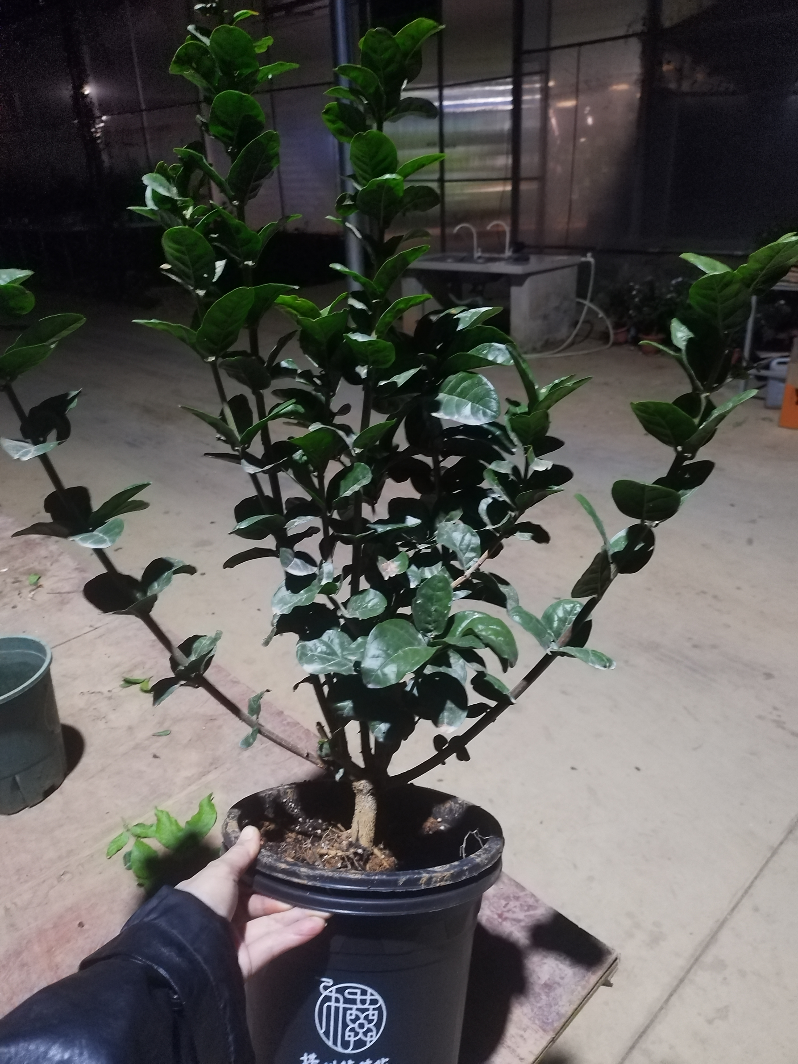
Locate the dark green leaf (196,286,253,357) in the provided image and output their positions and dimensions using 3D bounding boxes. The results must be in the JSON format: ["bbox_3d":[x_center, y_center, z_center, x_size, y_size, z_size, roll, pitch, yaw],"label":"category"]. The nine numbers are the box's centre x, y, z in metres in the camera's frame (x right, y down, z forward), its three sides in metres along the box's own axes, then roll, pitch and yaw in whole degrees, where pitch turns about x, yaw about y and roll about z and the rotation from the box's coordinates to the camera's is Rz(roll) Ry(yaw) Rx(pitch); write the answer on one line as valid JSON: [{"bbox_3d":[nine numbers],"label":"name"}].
[{"bbox_3d":[-0.160,-0.193,0.735,0.044,0.074,0.022,29,18,1],"label":"dark green leaf"}]

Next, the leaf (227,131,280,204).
[{"bbox_3d":[-0.130,-0.327,0.715,0.040,0.064,0.019,27,9,10],"label":"leaf"}]

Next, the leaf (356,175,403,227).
[{"bbox_3d":[-0.017,-0.294,0.710,0.042,0.050,0.013,3,31,-2],"label":"leaf"}]

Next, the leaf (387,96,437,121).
[{"bbox_3d":[0.013,-0.405,0.765,0.054,0.020,0.034,3,15,-11],"label":"leaf"}]

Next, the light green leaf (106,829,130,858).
[{"bbox_3d":[-0.400,0.444,1.136,0.024,0.015,0.050,16,28,37],"label":"light green leaf"}]

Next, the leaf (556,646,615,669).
[{"bbox_3d":[0.149,0.100,0.640,0.049,0.011,0.026,11,10,25],"label":"leaf"}]

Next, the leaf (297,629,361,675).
[{"bbox_3d":[-0.063,0.110,0.730,0.062,0.022,0.046,1,41,-8],"label":"leaf"}]

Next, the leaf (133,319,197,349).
[{"bbox_3d":[-0.218,-0.183,0.755,0.078,0.020,0.038,23,6,15],"label":"leaf"}]

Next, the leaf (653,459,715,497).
[{"bbox_3d":[0.237,-0.044,0.665,0.054,0.011,0.033,-22,41,-18],"label":"leaf"}]

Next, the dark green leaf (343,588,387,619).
[{"bbox_3d":[-0.026,0.055,0.610,0.036,0.011,0.030,-15,44,12],"label":"dark green leaf"}]

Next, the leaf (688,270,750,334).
[{"bbox_3d":[0.264,-0.190,0.660,0.048,0.058,0.013,-5,34,10],"label":"leaf"}]

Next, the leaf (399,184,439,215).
[{"bbox_3d":[0.014,-0.281,0.680,0.048,0.013,0.028,-24,63,-9],"label":"leaf"}]

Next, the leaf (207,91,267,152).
[{"bbox_3d":[-0.146,-0.370,0.720,0.048,0.056,0.018,-5,21,1],"label":"leaf"}]

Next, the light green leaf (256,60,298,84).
[{"bbox_3d":[-0.103,-0.391,0.680,0.044,0.012,0.022,-24,38,-18],"label":"light green leaf"}]

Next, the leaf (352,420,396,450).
[{"bbox_3d":[-0.020,-0.078,0.640,0.041,0.010,0.024,-30,-23,18],"label":"leaf"}]

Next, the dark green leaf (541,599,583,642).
[{"bbox_3d":[0.142,0.076,0.690,0.040,0.015,0.047,21,59,18],"label":"dark green leaf"}]

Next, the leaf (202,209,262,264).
[{"bbox_3d":[-0.147,-0.265,0.710,0.042,0.051,0.018,-31,17,1],"label":"leaf"}]

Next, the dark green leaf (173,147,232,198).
[{"bbox_3d":[-0.174,-0.321,0.715,0.064,0.016,0.037,40,9,0],"label":"dark green leaf"}]

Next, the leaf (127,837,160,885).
[{"bbox_3d":[-0.315,0.406,0.985,0.036,0.024,0.056,-8,24,-12],"label":"leaf"}]

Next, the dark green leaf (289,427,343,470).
[{"bbox_3d":[-0.071,-0.071,0.690,0.045,0.044,0.018,-11,38,5],"label":"dark green leaf"}]

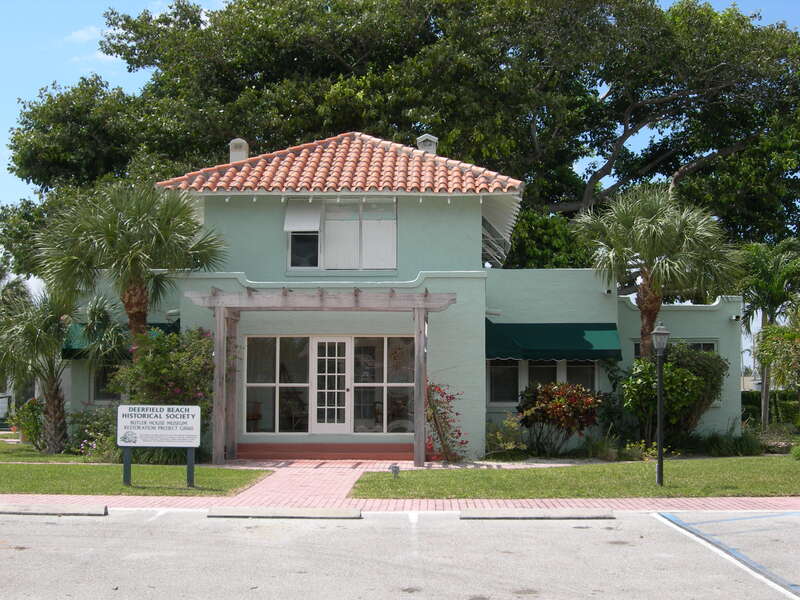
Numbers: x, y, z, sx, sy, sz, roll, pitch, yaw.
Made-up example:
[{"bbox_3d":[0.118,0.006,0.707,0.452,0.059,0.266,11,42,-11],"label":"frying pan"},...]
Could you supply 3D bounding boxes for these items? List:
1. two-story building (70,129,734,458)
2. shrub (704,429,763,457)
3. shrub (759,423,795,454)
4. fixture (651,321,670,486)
[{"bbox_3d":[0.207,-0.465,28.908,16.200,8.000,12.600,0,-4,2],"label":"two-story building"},{"bbox_3d":[7.168,3.043,25.333,1.250,0.560,1.050,0,-4,2],"label":"shrub"},{"bbox_3d":[8.267,3.027,25.879,0.790,0.670,0.800,0,-4,2],"label":"shrub"},{"bbox_3d":[3.934,1.557,17.871,0.310,2.520,0.310,0,-4,2],"label":"fixture"}]

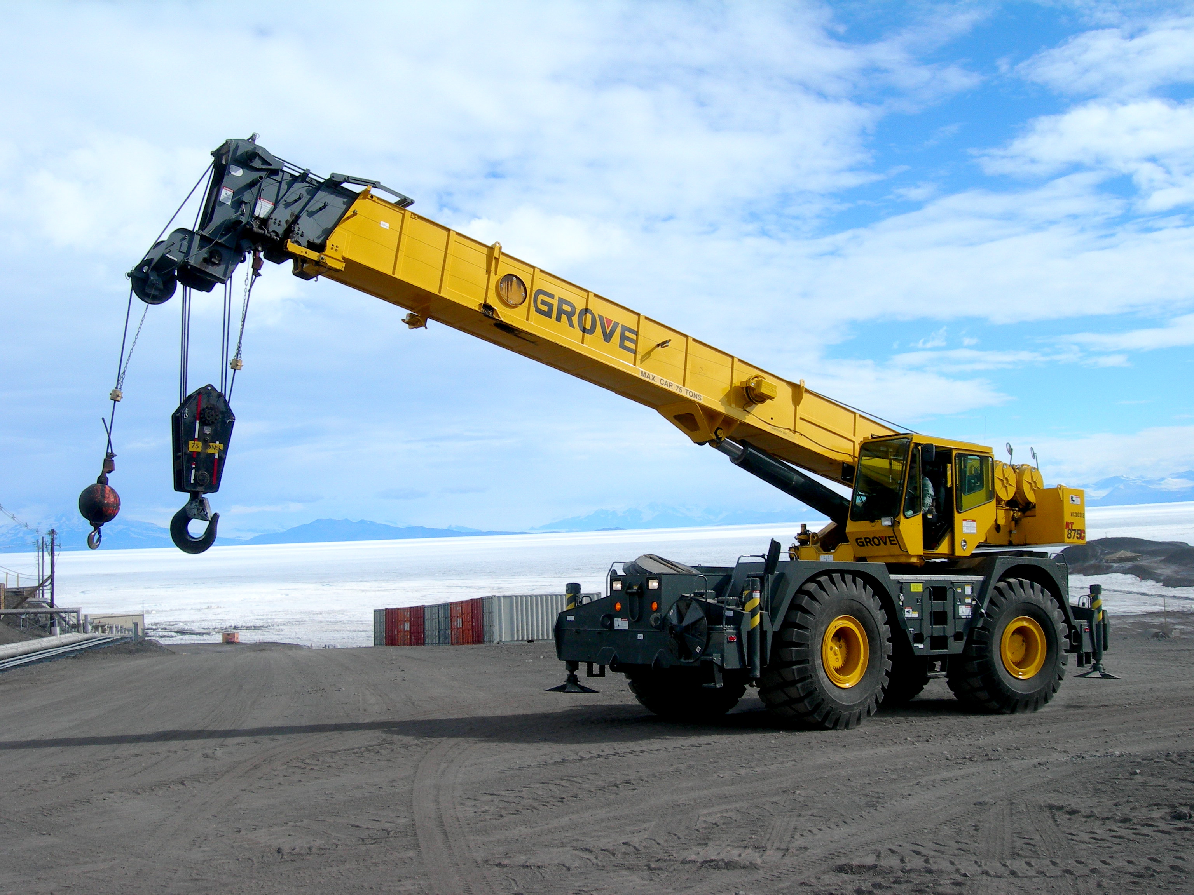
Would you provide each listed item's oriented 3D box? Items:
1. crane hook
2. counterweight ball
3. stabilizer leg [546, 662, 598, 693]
[{"bbox_3d":[-4.021,0.760,13.110,0.490,0.610,0.150,5,-4,-30],"label":"crane hook"},{"bbox_3d":[-4.764,0.550,12.558,0.385,0.410,0.385,7,-3,0],"label":"counterweight ball"},{"bbox_3d":[-0.329,3.099,17.664,0.720,0.460,0.720,0,-7,0],"label":"stabilizer leg"}]

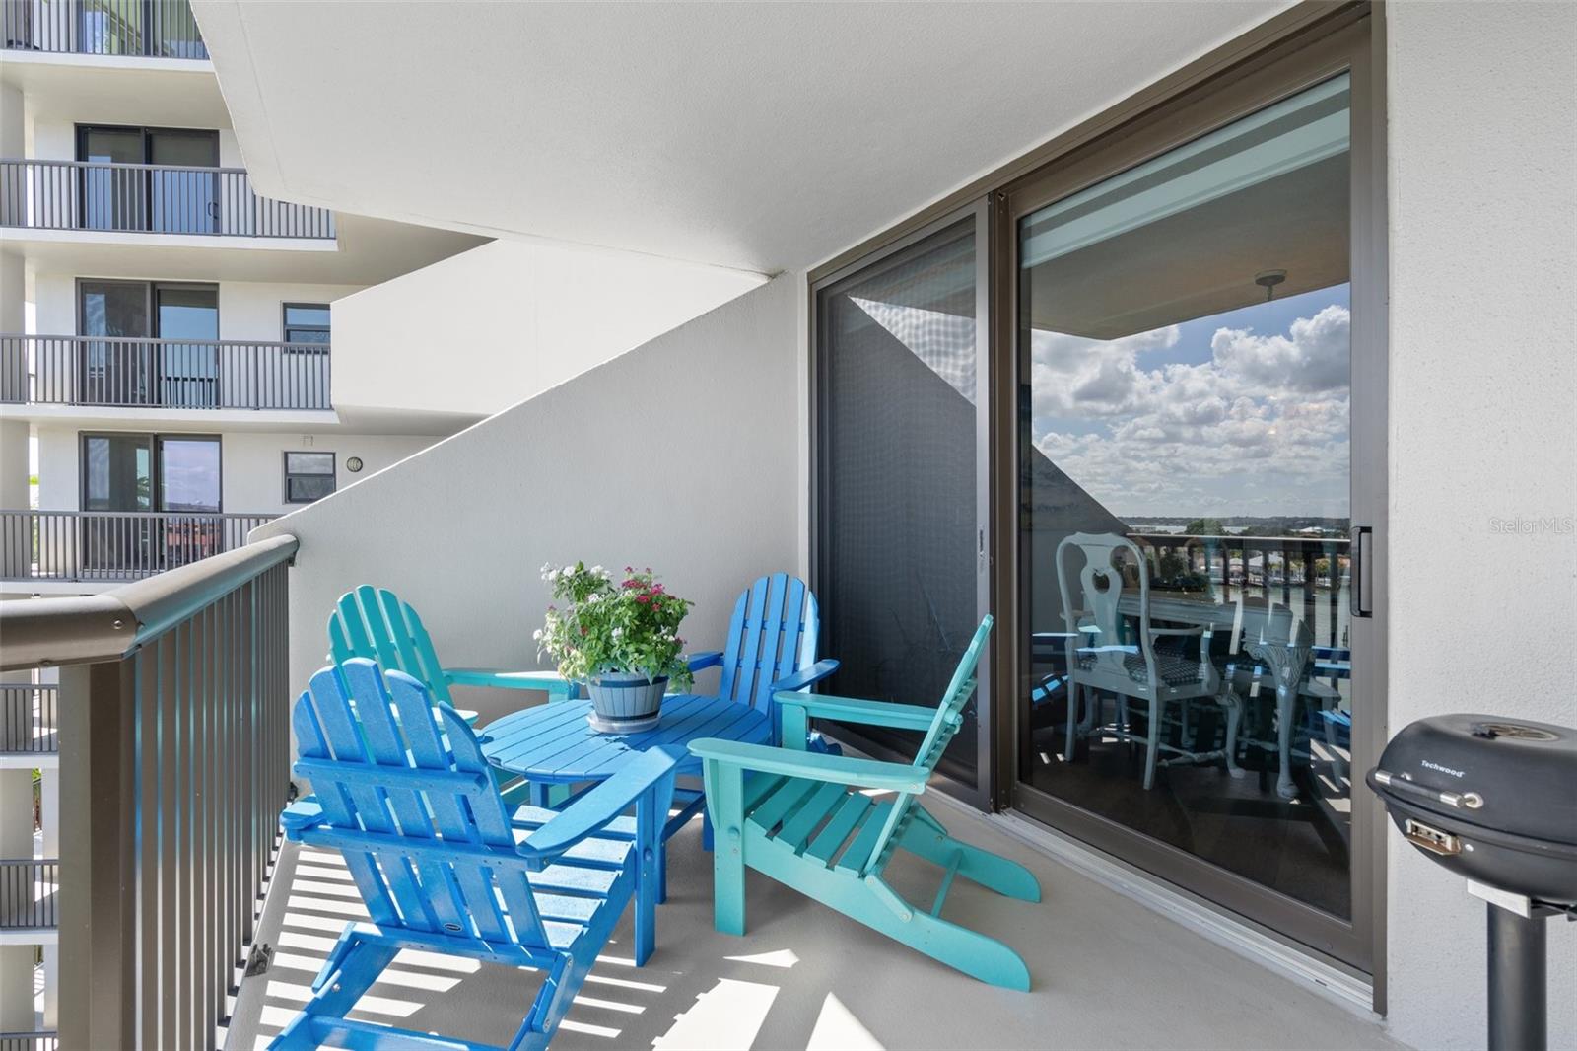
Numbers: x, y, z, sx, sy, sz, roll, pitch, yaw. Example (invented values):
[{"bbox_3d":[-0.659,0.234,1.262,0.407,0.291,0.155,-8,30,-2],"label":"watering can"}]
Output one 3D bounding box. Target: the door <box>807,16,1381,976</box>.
[{"bbox_3d":[0.775,-0.100,2.900,0.130,2.380,2.640,-1,1,-29],"label":"door"}]

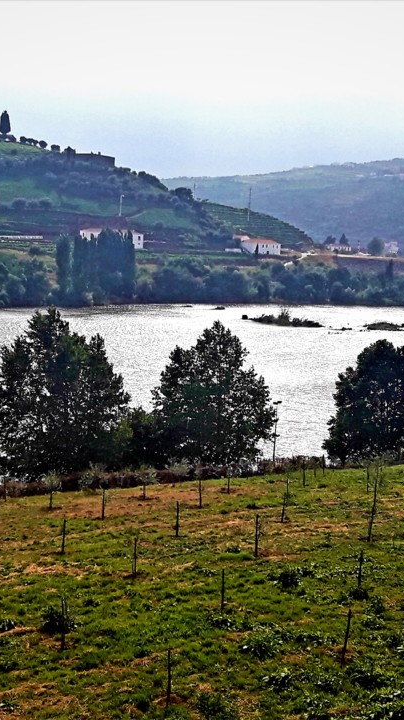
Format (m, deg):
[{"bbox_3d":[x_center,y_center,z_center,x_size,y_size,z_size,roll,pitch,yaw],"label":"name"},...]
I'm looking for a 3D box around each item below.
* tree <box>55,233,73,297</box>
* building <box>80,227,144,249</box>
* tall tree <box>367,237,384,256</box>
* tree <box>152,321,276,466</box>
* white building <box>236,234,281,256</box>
[{"bbox_3d":[-54.401,-37.042,305.000,7.070,25.750,7.070,2,8,0],"label":"tree"},{"bbox_3d":[-40.138,-53.990,345.000,26.770,8.430,12.000,0,8,-12],"label":"building"},{"bbox_3d":[116.188,-75.996,520.000,12.060,13.260,12.060,2,8,0],"label":"tall tree"},{"bbox_3d":[0.998,2.957,62.000,9.910,12.260,9.910,2,8,0],"label":"tree"},{"bbox_3d":[30.779,-62.489,425.000,23.180,10.240,13.000,0,8,-12],"label":"white building"}]

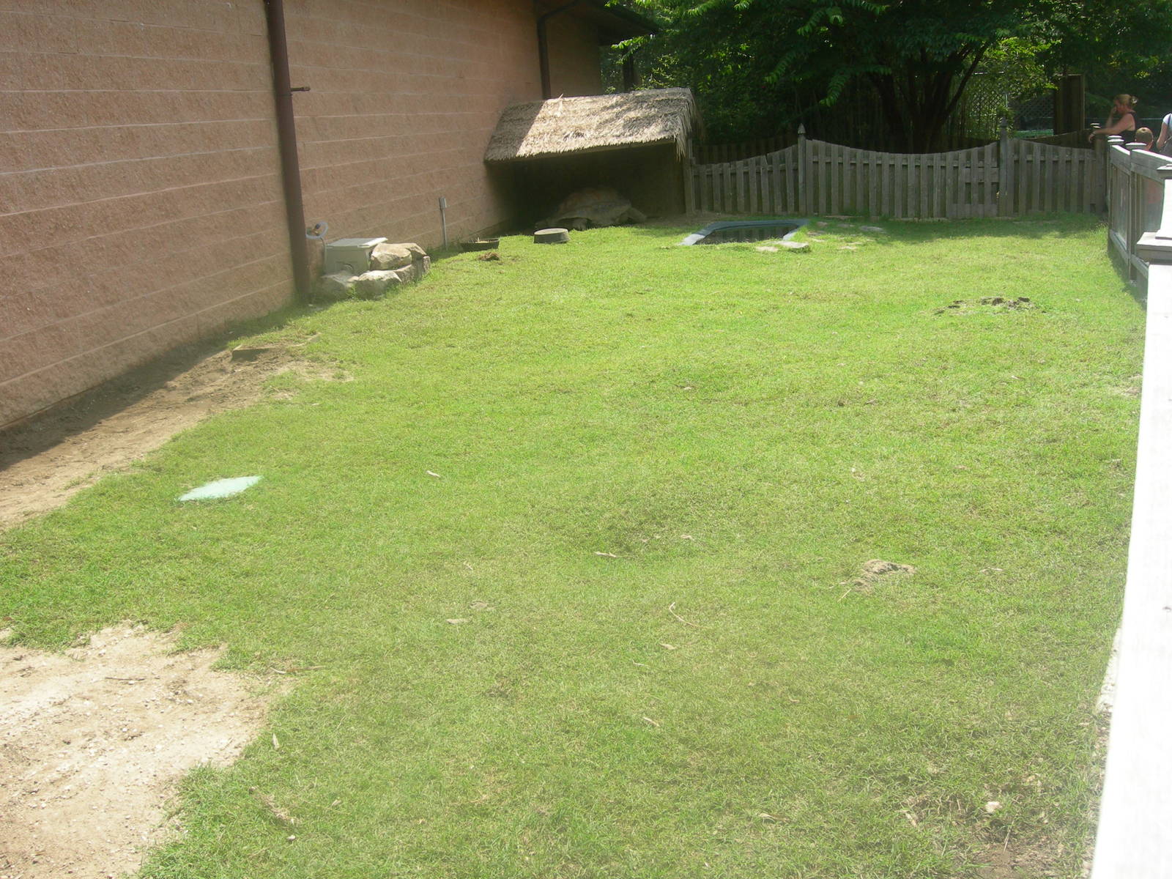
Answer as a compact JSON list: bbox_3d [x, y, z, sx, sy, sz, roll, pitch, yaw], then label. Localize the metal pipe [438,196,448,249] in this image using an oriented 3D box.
[{"bbox_3d":[-1.542,-2.346,13.950,0.070,0.570,0.070,-2,14,10],"label":"metal pipe"}]

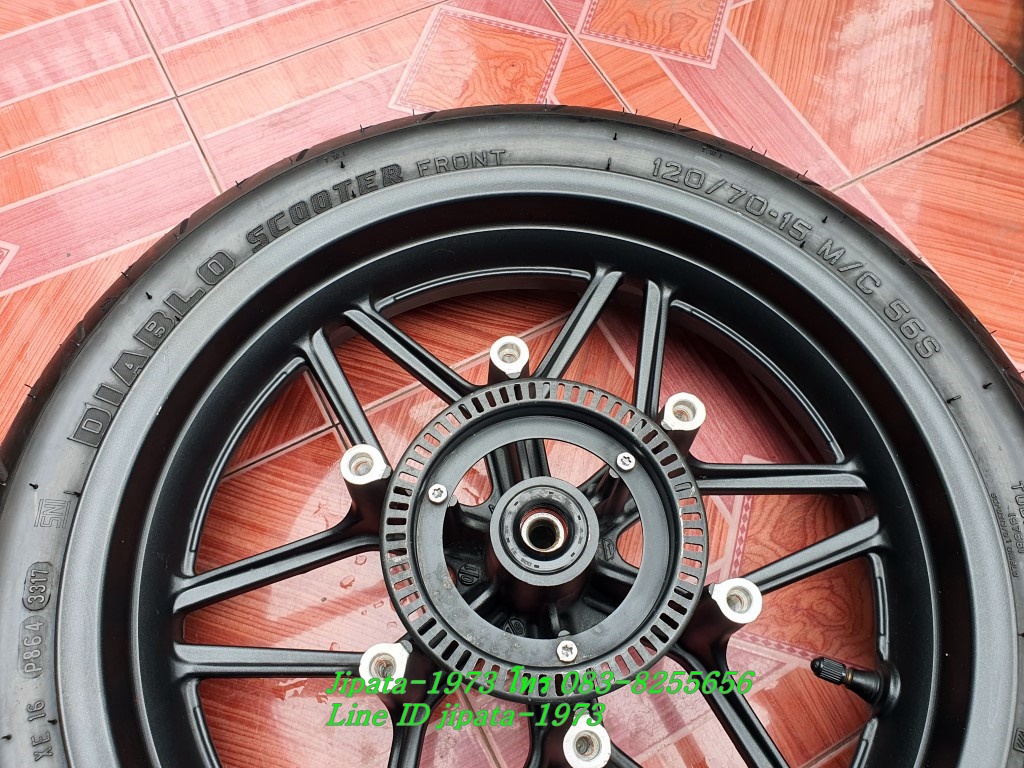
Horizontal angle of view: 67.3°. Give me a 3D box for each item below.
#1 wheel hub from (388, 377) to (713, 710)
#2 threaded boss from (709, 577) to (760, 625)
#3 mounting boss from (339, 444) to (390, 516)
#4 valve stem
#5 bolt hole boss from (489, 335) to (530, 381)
[{"bbox_3d":[0.013,0.071,0.344,0.136,0.064,0.136,0,67,-1],"label":"wheel hub"},{"bbox_3d":[0.089,0.091,0.318,0.021,0.028,0.018,19,68,7],"label":"threaded boss"},{"bbox_3d":[-0.063,0.042,0.342,0.021,0.040,0.018,19,68,7],"label":"mounting boss"},{"bbox_3d":[0.161,0.141,0.368,0.037,0.015,0.015,18,68,7],"label":"valve stem"},{"bbox_3d":[-0.001,-0.006,0.361,0.018,0.034,0.021,-9,67,-5],"label":"bolt hole boss"}]

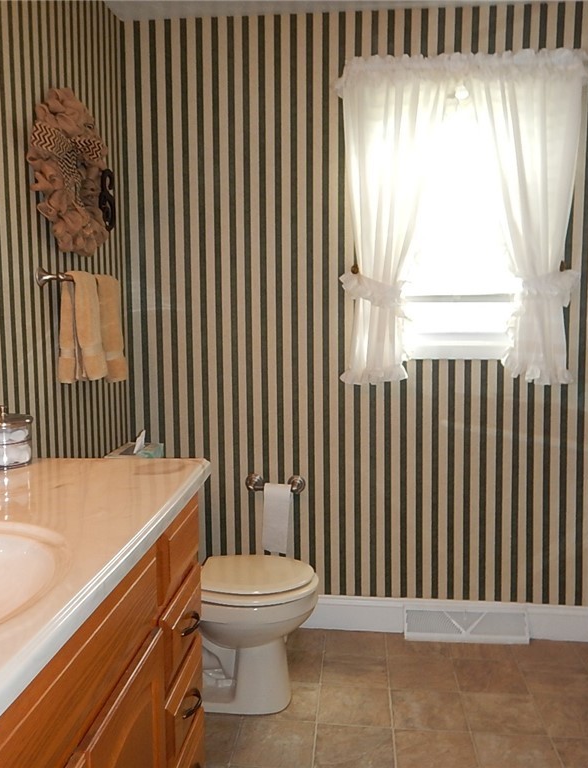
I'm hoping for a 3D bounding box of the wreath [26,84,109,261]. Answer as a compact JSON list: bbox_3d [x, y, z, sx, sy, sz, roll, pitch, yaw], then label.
[{"bbox_3d":[-0.649,-0.615,2.084,0.125,0.460,0.430,0,6,5],"label":"wreath"}]

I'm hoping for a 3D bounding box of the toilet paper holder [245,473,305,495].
[{"bbox_3d":[-0.071,0.387,2.765,0.228,0.070,0.080,0,6,5],"label":"toilet paper holder"}]

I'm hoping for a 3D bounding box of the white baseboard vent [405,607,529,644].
[{"bbox_3d":[0.667,0.931,2.752,0.468,0.118,0.068,0,6,5],"label":"white baseboard vent"}]

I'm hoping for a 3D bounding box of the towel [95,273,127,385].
[{"bbox_3d":[-0.619,-0.178,2.320,0.090,0.352,0.230,0,6,5],"label":"towel"}]

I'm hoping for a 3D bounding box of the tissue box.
[{"bbox_3d":[-0.512,0.259,2.301,0.123,0.090,0.242,0,6,5],"label":"tissue box"}]

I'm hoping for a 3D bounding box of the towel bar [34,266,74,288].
[{"bbox_3d":[-0.659,-0.324,2.223,0.077,0.055,0.510,0,6,5],"label":"towel bar"}]

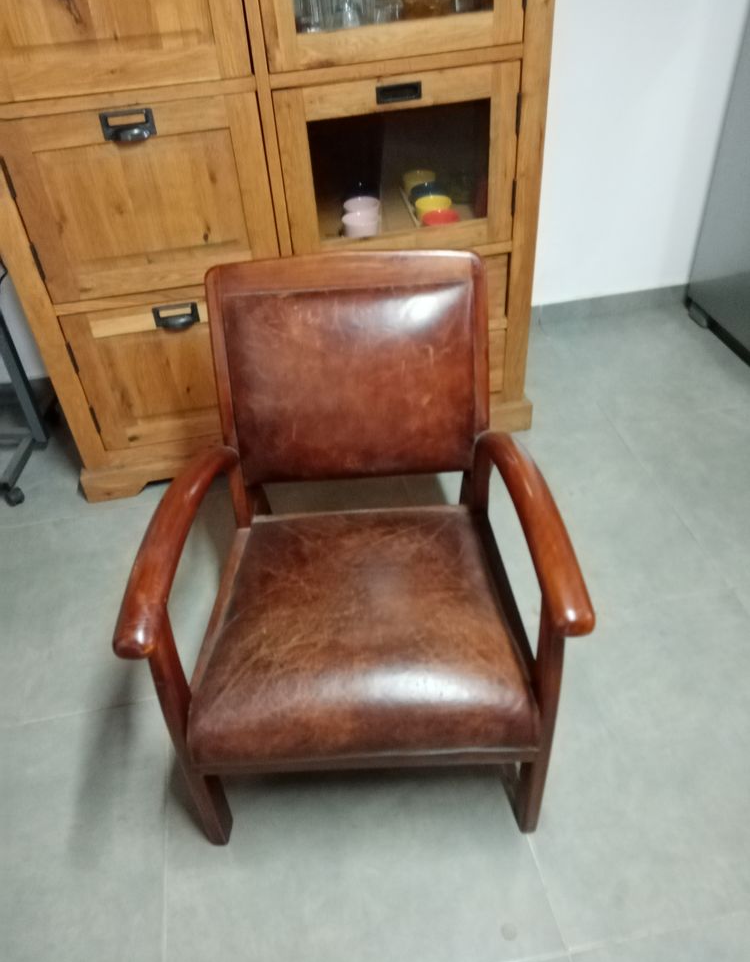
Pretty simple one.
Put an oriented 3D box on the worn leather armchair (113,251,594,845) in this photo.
[{"bbox_3d":[-0.024,0.107,1.272,0.624,0.740,0.675,-3,40,3],"label":"worn leather armchair"}]

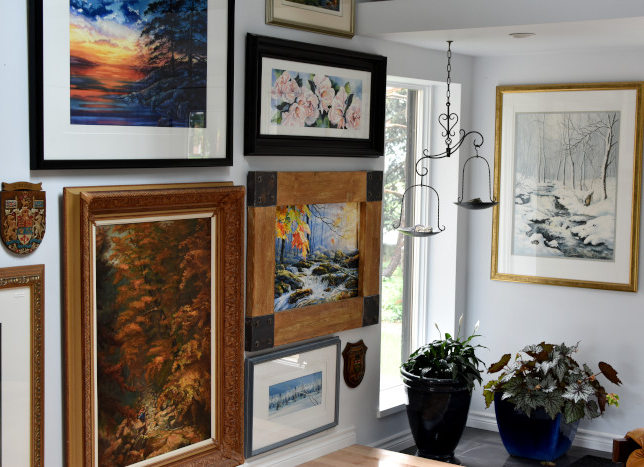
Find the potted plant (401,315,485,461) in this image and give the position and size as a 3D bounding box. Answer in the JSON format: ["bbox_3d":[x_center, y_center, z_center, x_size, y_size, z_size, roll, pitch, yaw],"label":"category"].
[{"bbox_3d":[0.632,0.817,5.332,0.440,0.770,0.440,1,4,0],"label":"potted plant"}]

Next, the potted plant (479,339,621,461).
[{"bbox_3d":[1.216,0.891,5.389,0.720,0.620,0.570,4,5,36],"label":"potted plant"}]

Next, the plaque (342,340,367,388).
[{"bbox_3d":[0.165,0.658,5.044,0.022,0.238,0.188,4,5,36],"label":"plaque"}]

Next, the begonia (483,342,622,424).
[{"bbox_3d":[1.218,0.771,5.380,0.720,0.390,0.570,4,5,36],"label":"begonia"}]

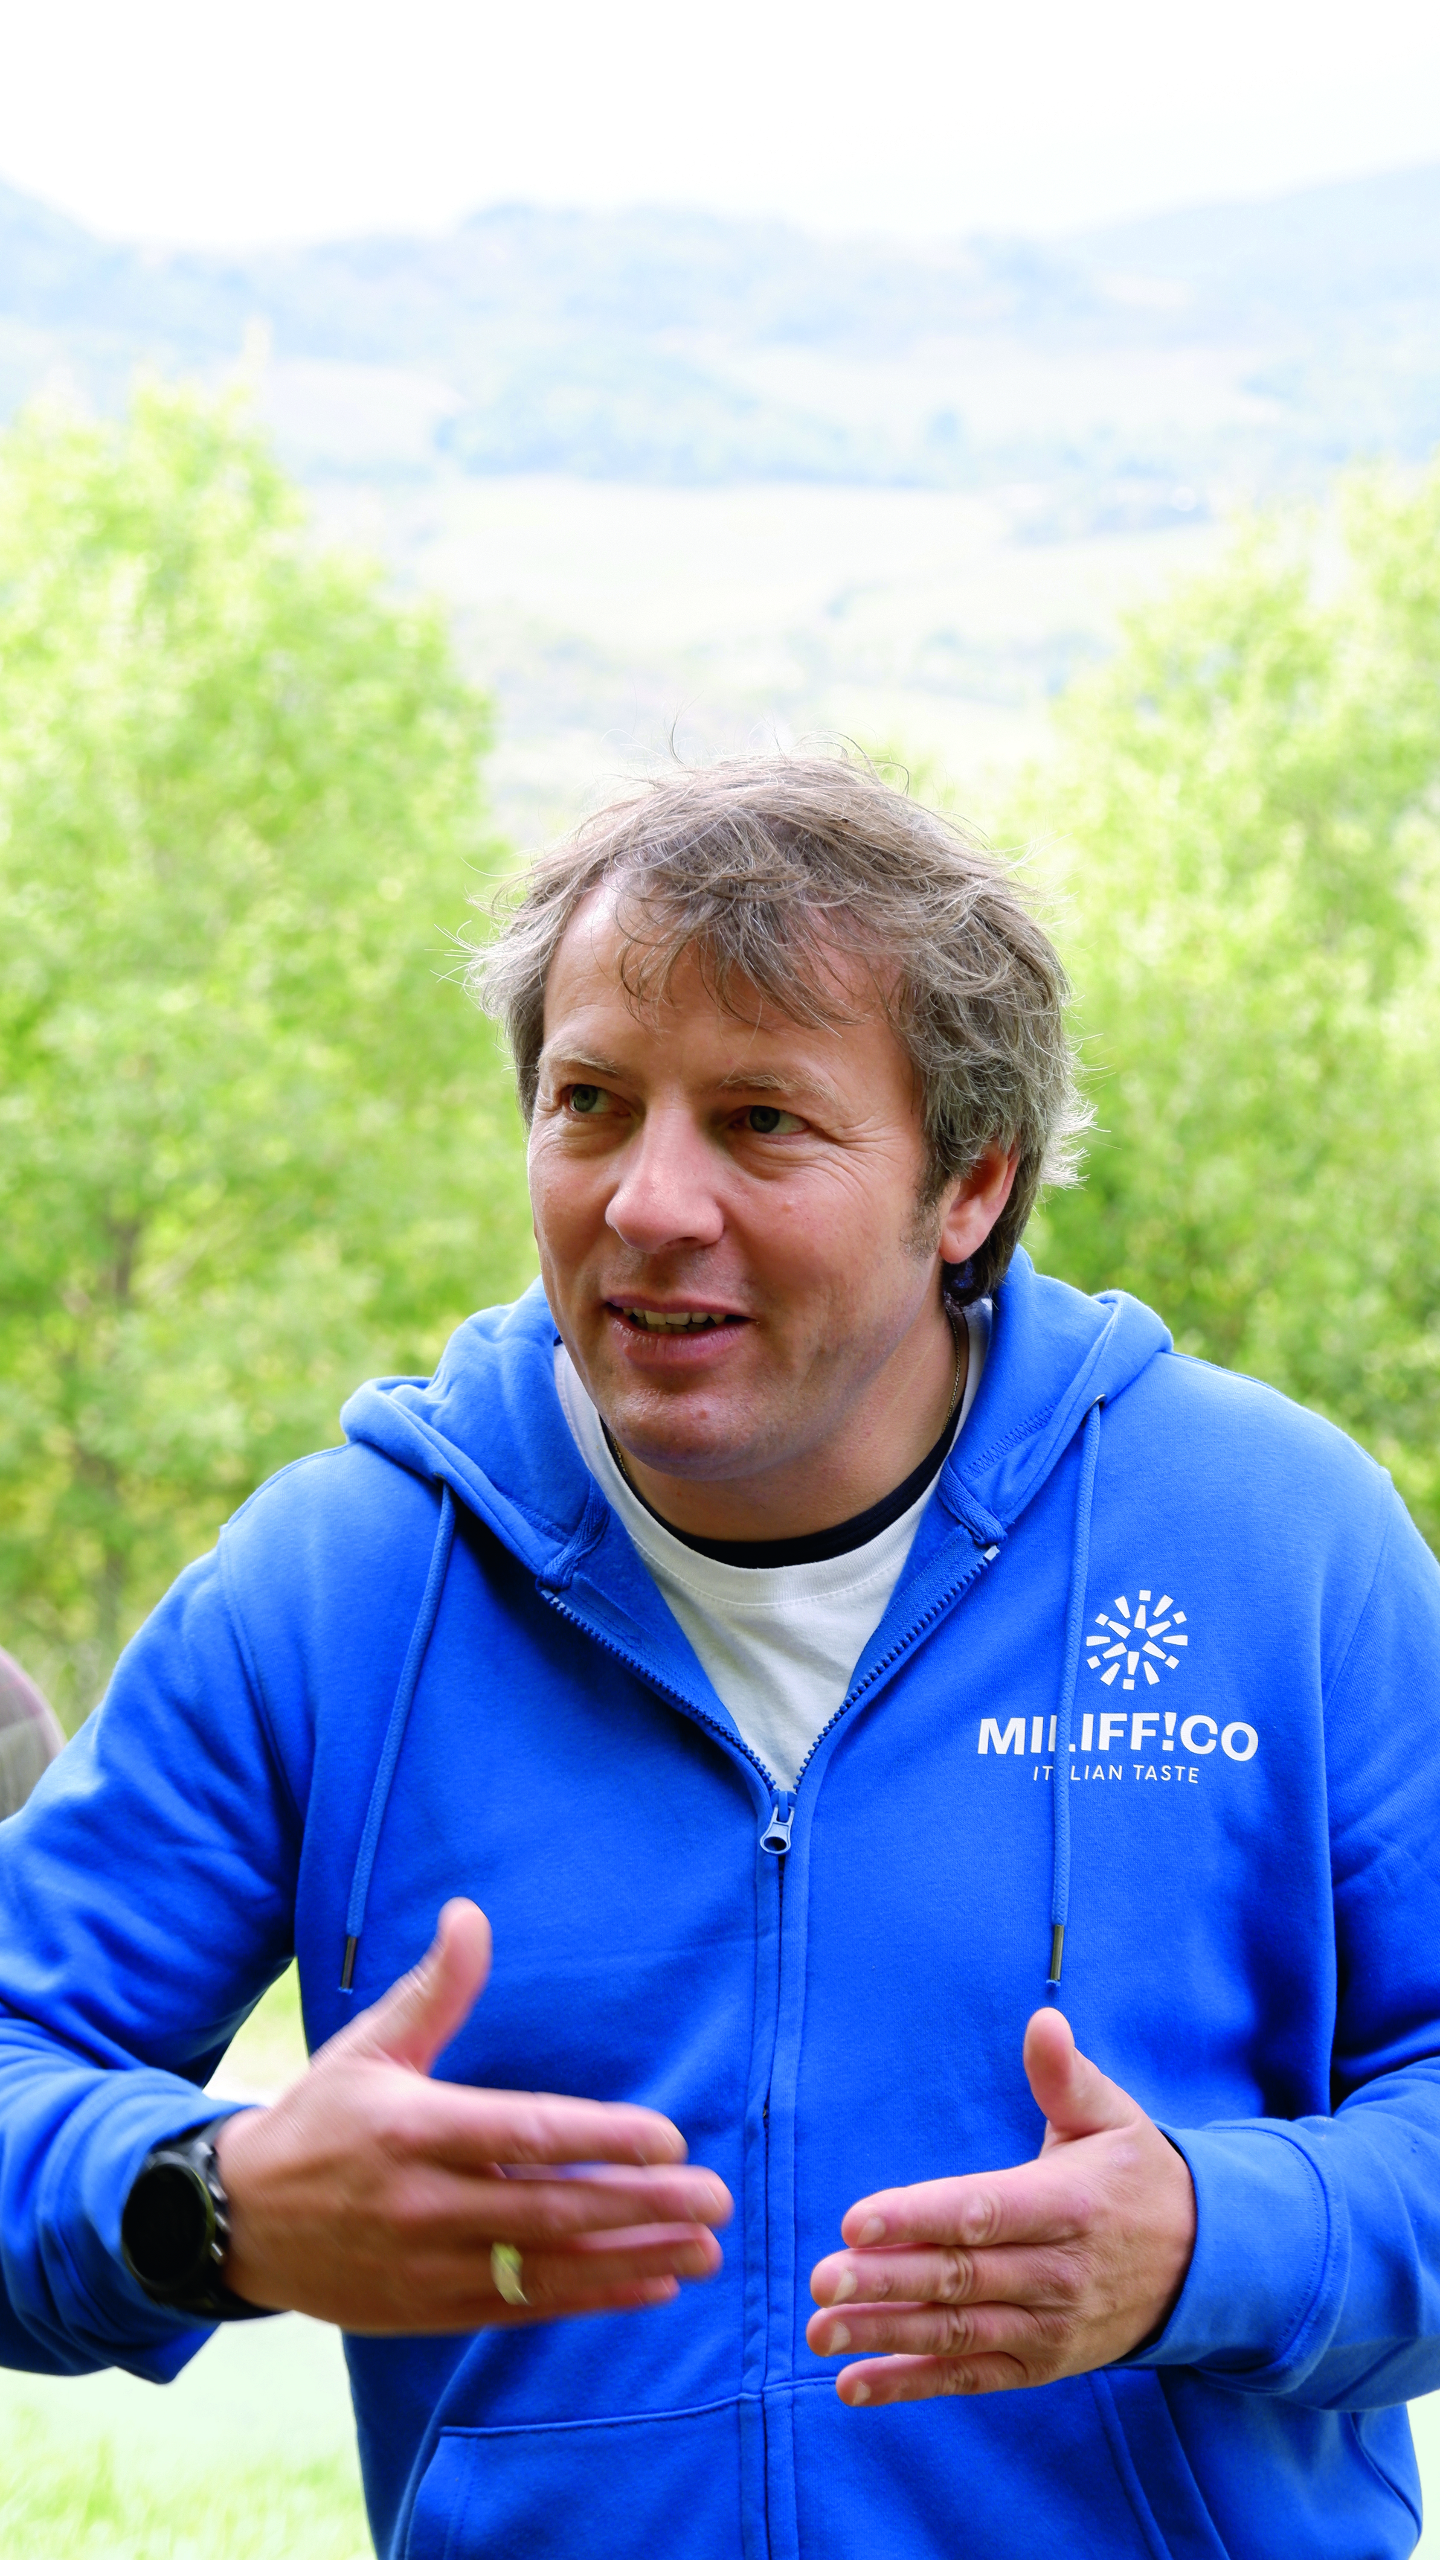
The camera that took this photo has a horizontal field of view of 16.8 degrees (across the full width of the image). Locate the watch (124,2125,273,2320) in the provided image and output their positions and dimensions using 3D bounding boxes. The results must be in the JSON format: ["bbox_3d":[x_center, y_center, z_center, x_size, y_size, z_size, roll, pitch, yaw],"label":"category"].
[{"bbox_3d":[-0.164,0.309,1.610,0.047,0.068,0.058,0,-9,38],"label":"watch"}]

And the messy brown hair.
[{"bbox_3d":[0.021,-0.085,1.635,0.185,0.185,0.215,6,19,26],"label":"messy brown hair"}]

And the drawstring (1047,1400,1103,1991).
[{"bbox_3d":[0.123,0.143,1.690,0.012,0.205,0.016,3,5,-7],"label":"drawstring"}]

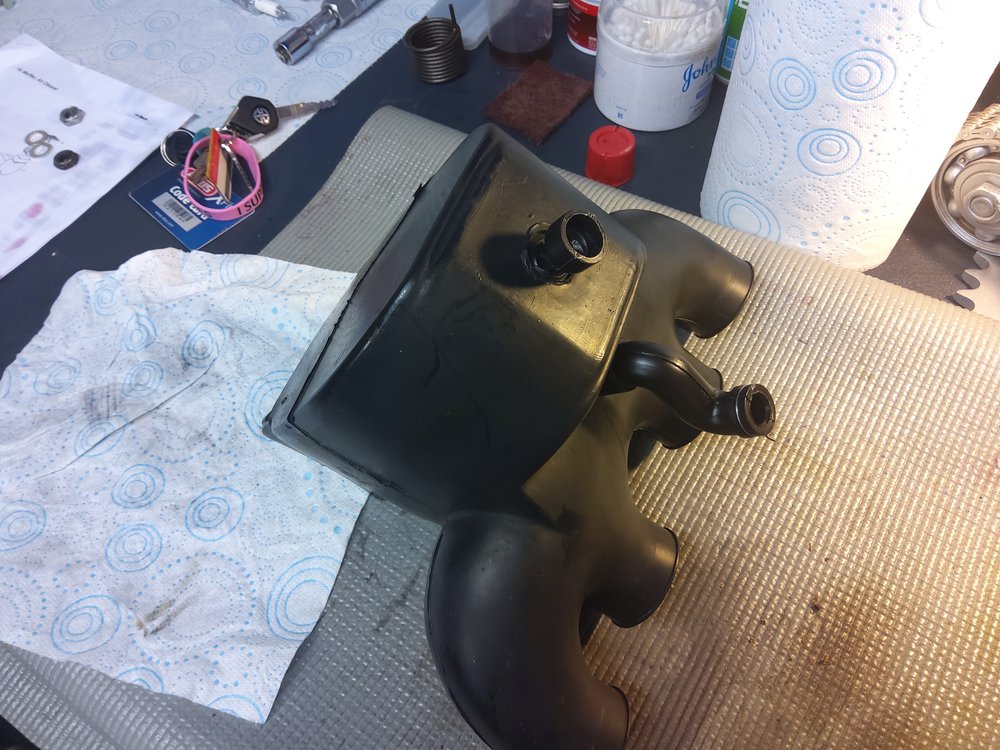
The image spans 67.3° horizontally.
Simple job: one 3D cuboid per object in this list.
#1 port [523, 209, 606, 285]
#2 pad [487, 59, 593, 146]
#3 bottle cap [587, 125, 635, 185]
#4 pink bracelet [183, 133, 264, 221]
[{"bbox_3d":[0.034,-0.065,0.397,0.032,0.036,0.032,38,59,-15],"label":"port"},{"bbox_3d":[0.032,-0.223,0.613,0.058,0.008,0.082,33,63,21],"label":"pad"},{"bbox_3d":[0.083,-0.163,0.560,0.037,0.027,0.037,0,56,1],"label":"bottle cap"},{"bbox_3d":[-0.204,-0.146,0.557,0.056,0.015,0.074,-15,64,-10],"label":"pink bracelet"}]

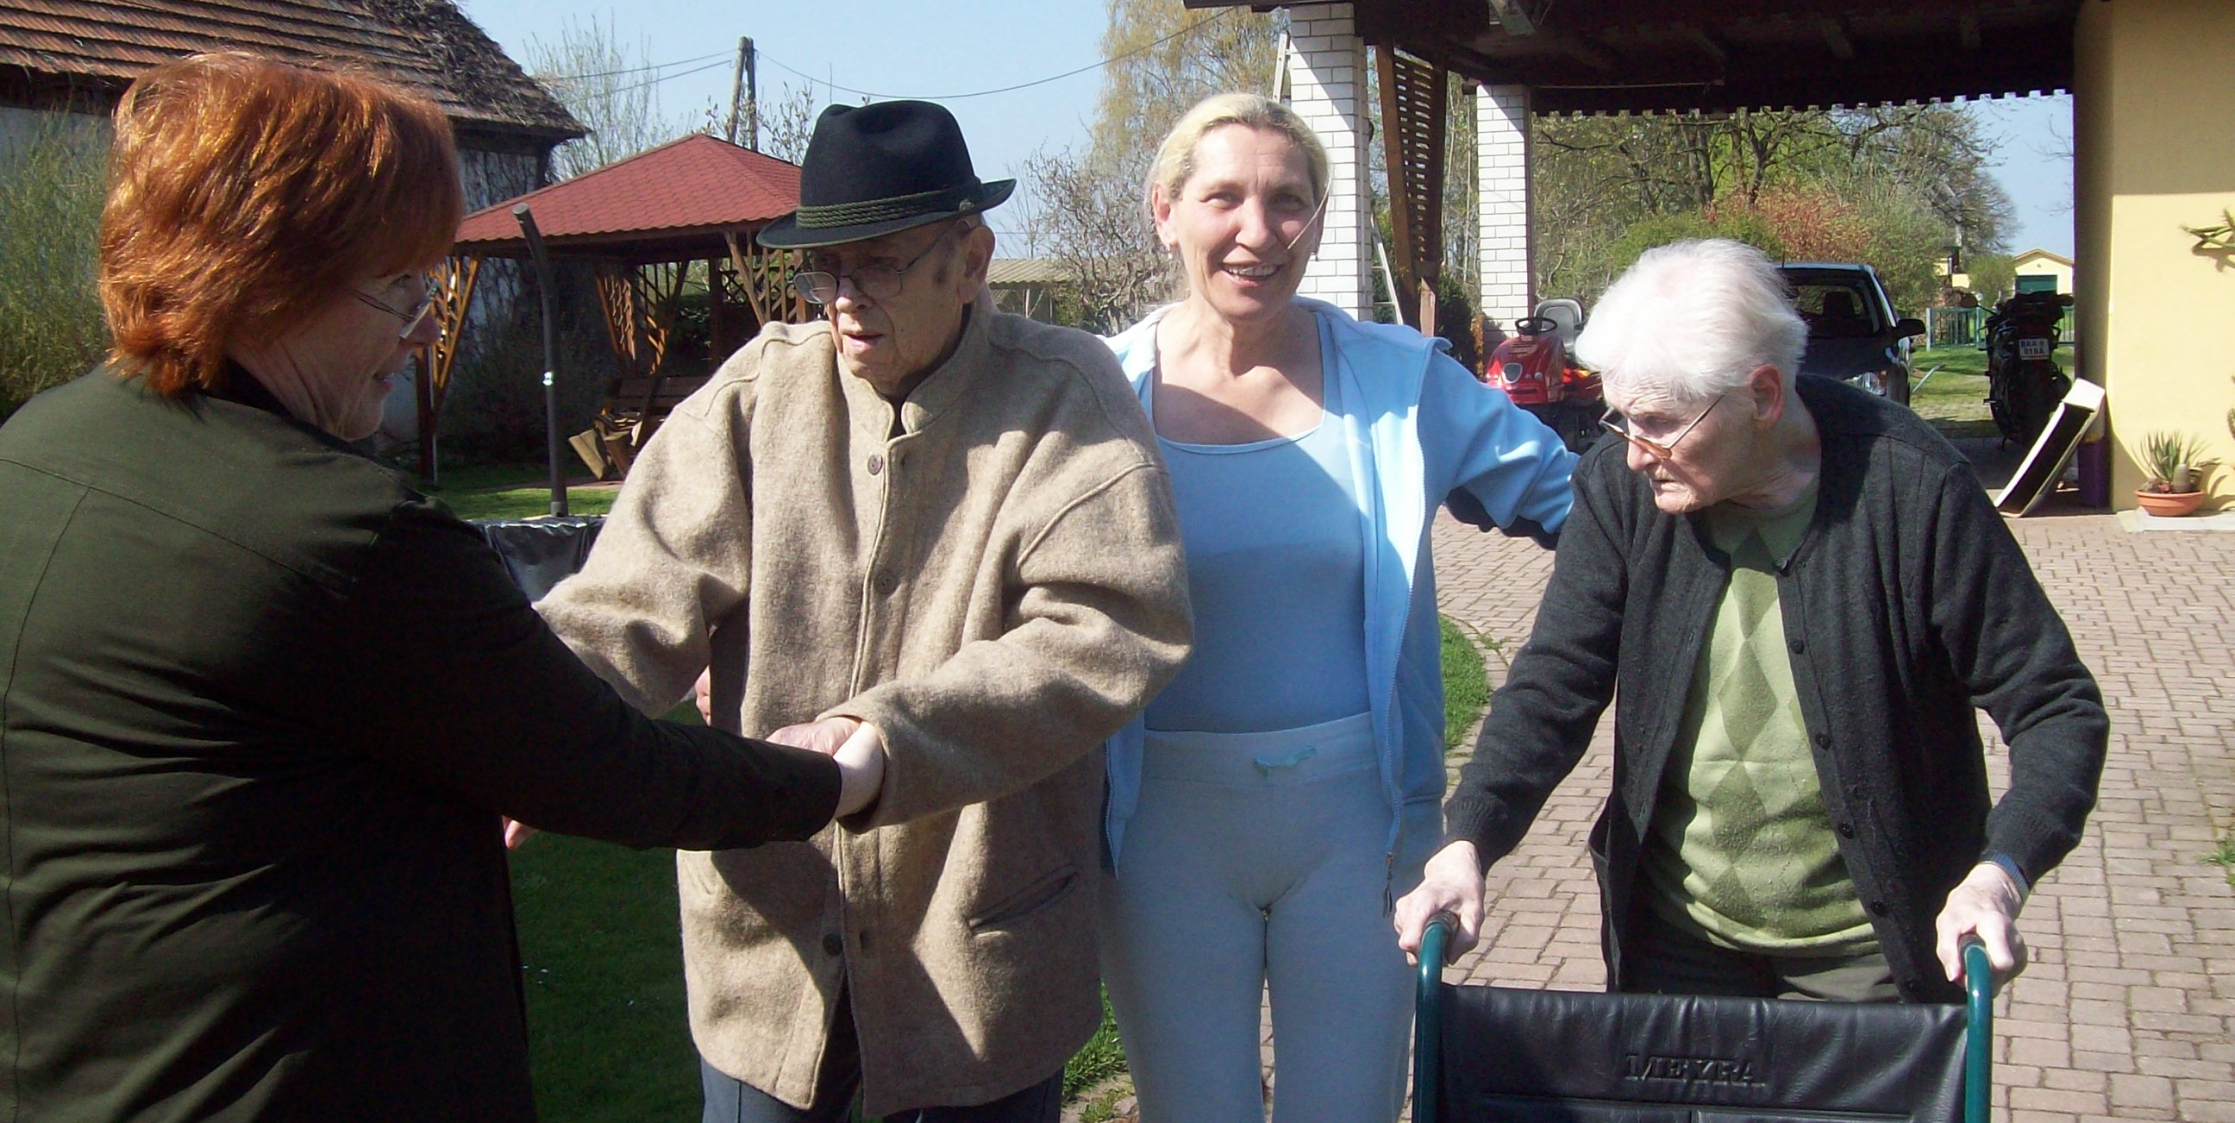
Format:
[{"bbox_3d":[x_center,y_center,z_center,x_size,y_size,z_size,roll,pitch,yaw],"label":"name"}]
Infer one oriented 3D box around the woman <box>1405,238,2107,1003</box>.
[{"bbox_3d":[0.612,0.434,2.291,0.640,1.510,0.580,0,7,16],"label":"woman"}]

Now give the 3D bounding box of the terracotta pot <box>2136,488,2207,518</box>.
[{"bbox_3d":[5.753,-0.327,12.685,0.370,0.140,0.370,-2,7,0],"label":"terracotta pot"}]

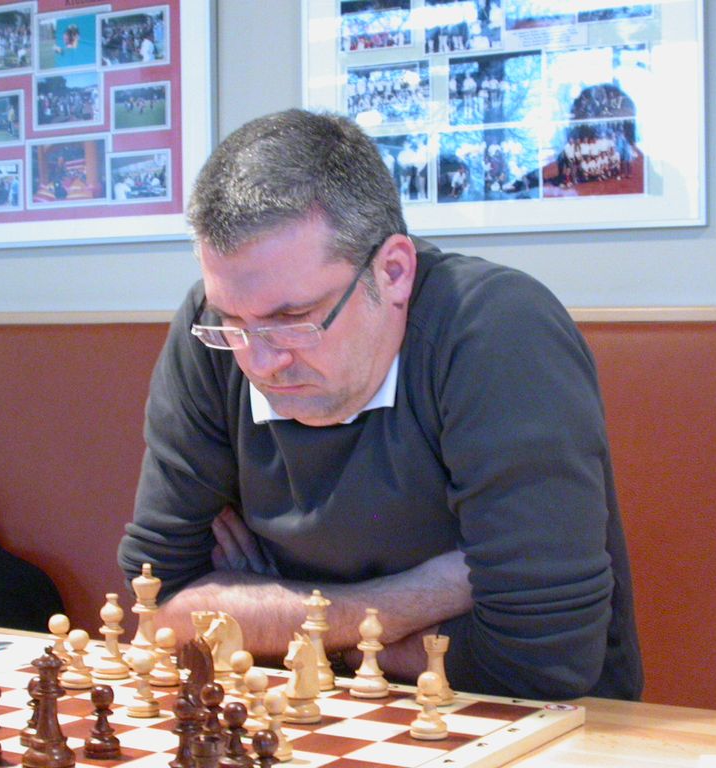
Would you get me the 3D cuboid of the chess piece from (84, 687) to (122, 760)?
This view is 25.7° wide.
[{"bbox_3d":[-0.179,0.236,1.099,0.027,0.048,0.027,1,0,-9],"label":"chess piece"}]

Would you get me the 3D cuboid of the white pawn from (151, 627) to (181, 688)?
[{"bbox_3d":[-0.163,0.230,1.323,0.026,0.048,0.026,1,0,0],"label":"white pawn"}]

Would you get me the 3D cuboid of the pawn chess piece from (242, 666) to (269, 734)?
[{"bbox_3d":[-0.076,0.237,1.170,0.027,0.048,0.027,1,0,-4],"label":"pawn chess piece"}]

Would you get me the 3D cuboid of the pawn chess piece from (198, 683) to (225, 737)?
[{"bbox_3d":[-0.103,0.237,1.115,0.027,0.048,0.027,1,0,-5],"label":"pawn chess piece"}]

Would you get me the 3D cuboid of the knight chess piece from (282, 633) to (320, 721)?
[{"bbox_3d":[-0.044,0.228,1.227,0.031,0.067,0.031,1,0,40],"label":"knight chess piece"}]

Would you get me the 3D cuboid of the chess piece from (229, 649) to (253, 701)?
[{"bbox_3d":[-0.093,0.237,1.249,0.027,0.048,0.027,1,0,-4],"label":"chess piece"}]

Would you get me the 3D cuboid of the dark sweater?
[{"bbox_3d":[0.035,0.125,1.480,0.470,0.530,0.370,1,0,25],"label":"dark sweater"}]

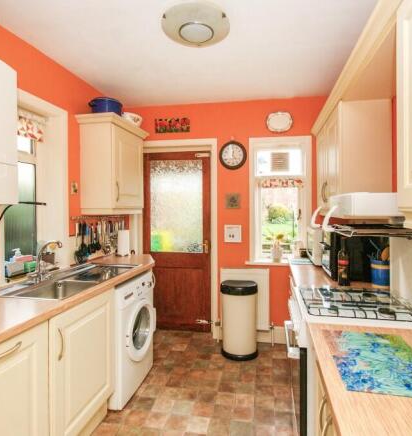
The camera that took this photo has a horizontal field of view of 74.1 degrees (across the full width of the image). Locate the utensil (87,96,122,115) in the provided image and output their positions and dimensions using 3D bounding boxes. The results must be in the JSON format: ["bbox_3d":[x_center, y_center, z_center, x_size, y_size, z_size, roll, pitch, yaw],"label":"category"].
[{"bbox_3d":[-0.864,-0.897,2.374,0.290,0.160,0.260,0,2,13],"label":"utensil"}]

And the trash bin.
[{"bbox_3d":[0.326,0.953,2.608,0.340,0.670,0.340,0,2,9],"label":"trash bin"}]

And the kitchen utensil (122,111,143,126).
[{"bbox_3d":[-0.748,-0.910,2.685,0.230,0.140,0.230,0,2,13],"label":"kitchen utensil"}]

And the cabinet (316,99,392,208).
[{"bbox_3d":[1.084,-0.384,2.106,0.300,0.700,0.900,0,2,13],"label":"cabinet"}]

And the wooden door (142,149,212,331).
[{"bbox_3d":[-0.326,0.275,3.062,0.770,2.000,0.050,0,2,9],"label":"wooden door"}]

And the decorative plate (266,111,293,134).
[{"bbox_3d":[0.726,-0.943,2.684,0.255,0.205,0.030,0,2,9],"label":"decorative plate"}]

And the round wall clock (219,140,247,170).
[{"bbox_3d":[0.276,-0.630,2.765,0.285,0.290,0.045,0,2,9],"label":"round wall clock"}]

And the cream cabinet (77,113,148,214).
[{"bbox_3d":[-0.824,-0.440,2.511,0.360,0.800,0.610,0,2,13],"label":"cream cabinet"}]

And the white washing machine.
[{"bbox_3d":[-0.768,0.877,2.159,0.570,0.845,0.590,0,2,13],"label":"white washing machine"}]

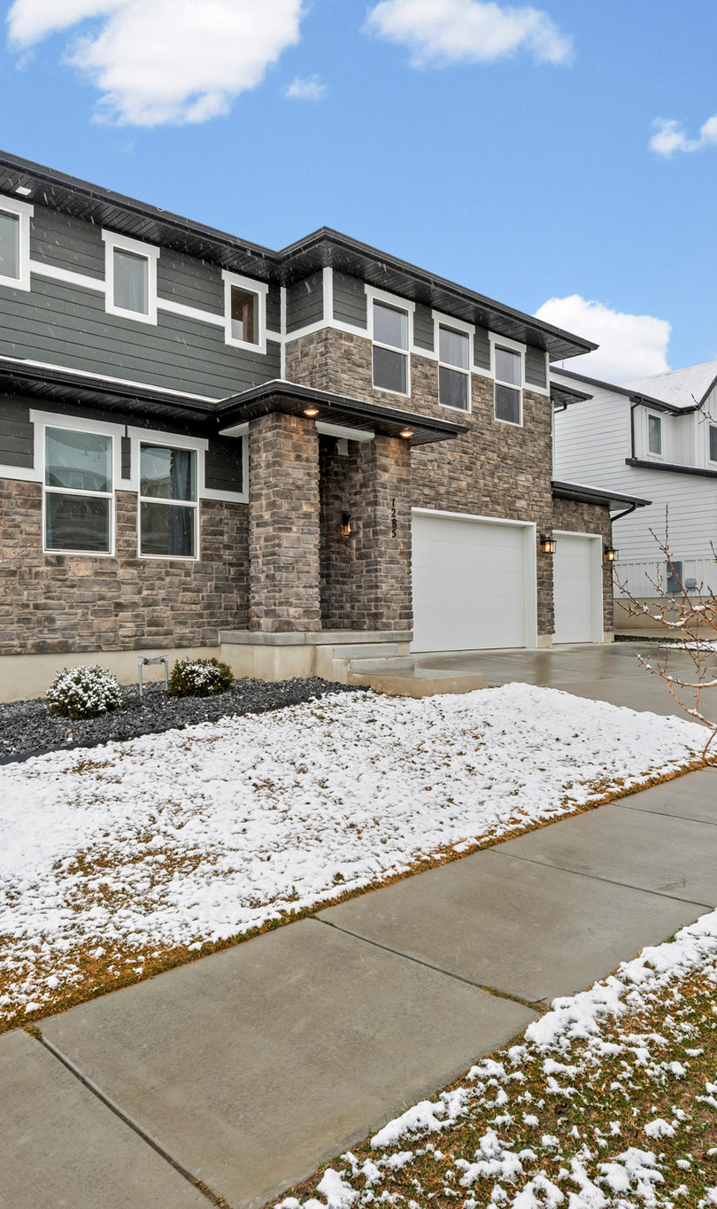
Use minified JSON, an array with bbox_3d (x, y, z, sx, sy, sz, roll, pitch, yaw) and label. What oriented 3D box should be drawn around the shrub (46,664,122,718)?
[{"bbox_3d":[-3.127,0.986,9.186,0.840,0.596,0.815,0,0,-44],"label":"shrub"}]

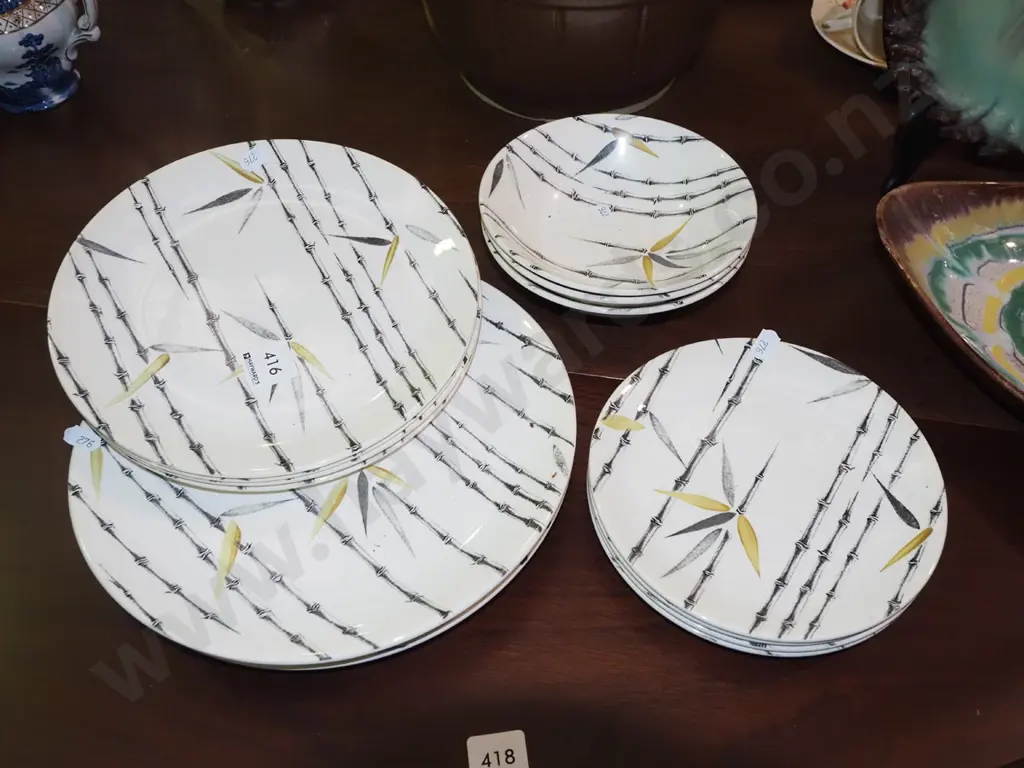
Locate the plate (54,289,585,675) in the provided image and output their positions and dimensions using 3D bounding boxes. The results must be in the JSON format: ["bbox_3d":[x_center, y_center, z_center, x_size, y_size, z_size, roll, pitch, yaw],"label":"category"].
[{"bbox_3d":[-0.096,0.027,0.472,0.259,0.025,0.259,0,52,0],"label":"plate"}]

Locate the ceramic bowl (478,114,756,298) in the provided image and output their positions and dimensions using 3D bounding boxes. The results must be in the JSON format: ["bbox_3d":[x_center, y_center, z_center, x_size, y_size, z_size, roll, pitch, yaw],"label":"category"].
[{"bbox_3d":[0.064,-0.100,0.548,0.166,0.040,0.166,0,52,0],"label":"ceramic bowl"}]

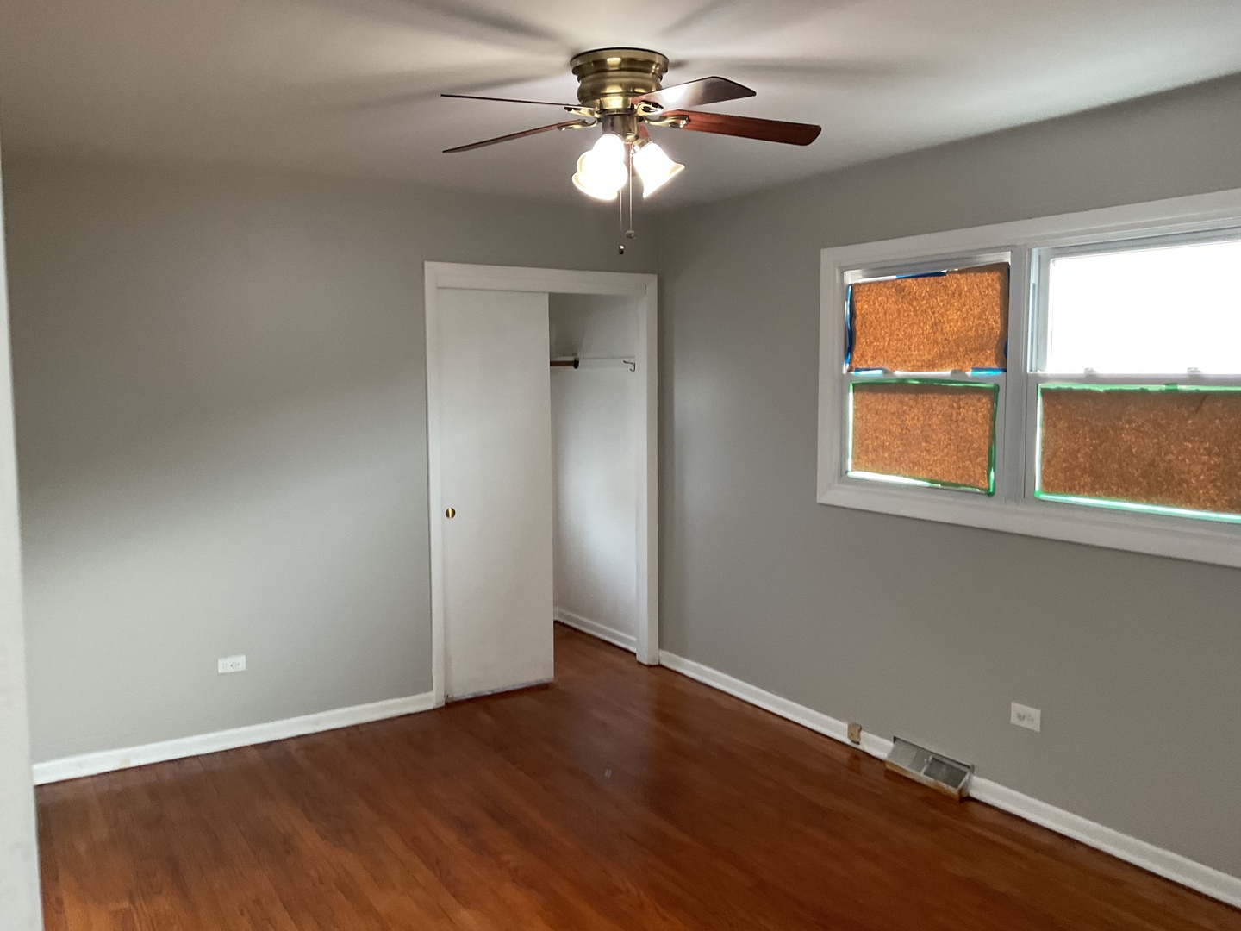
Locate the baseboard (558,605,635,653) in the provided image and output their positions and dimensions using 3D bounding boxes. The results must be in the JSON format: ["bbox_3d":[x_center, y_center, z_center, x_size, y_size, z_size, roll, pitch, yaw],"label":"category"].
[{"bbox_3d":[-0.129,0.989,6.250,0.020,0.090,1.040,-4,6,-32],"label":"baseboard"}]

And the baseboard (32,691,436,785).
[{"bbox_3d":[-1.607,1.161,4.496,1.695,0.090,0.020,-4,6,-32],"label":"baseboard"}]

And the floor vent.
[{"bbox_3d":[1.190,1.172,4.049,0.078,0.120,0.395,-4,6,-32],"label":"floor vent"}]

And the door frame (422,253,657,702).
[{"bbox_3d":[-0.381,0.077,5.240,1.290,2.100,0.140,-4,6,-32],"label":"door frame"}]

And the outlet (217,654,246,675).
[{"bbox_3d":[-1.655,0.848,4.434,0.115,0.070,0.015,-4,6,-32],"label":"outlet"}]

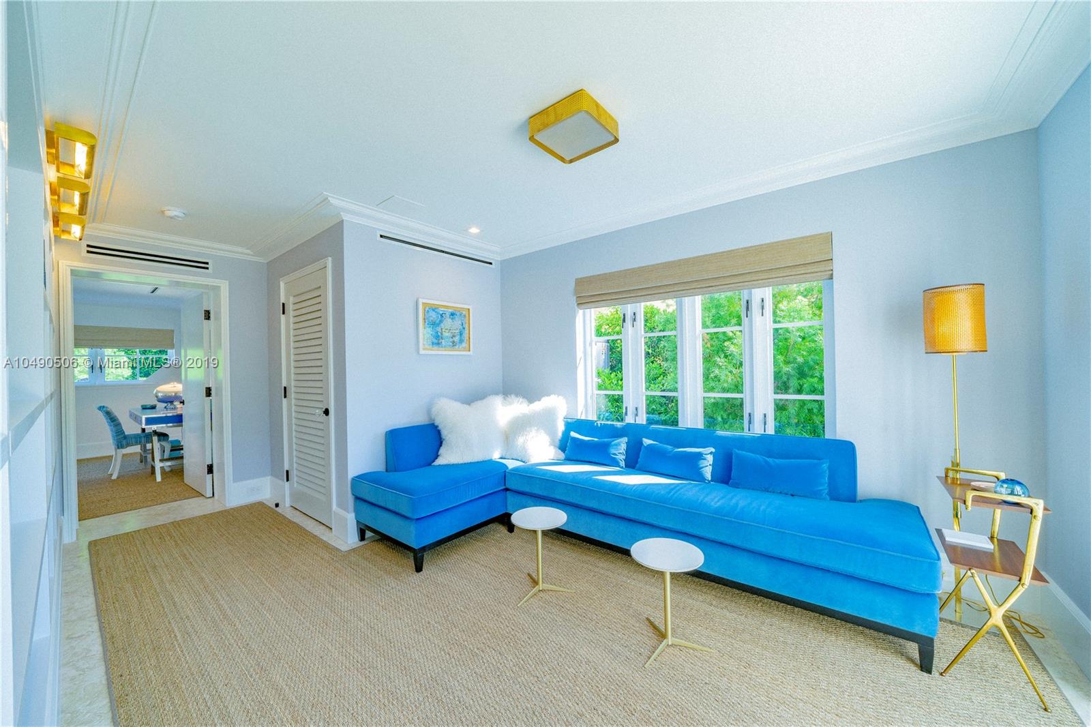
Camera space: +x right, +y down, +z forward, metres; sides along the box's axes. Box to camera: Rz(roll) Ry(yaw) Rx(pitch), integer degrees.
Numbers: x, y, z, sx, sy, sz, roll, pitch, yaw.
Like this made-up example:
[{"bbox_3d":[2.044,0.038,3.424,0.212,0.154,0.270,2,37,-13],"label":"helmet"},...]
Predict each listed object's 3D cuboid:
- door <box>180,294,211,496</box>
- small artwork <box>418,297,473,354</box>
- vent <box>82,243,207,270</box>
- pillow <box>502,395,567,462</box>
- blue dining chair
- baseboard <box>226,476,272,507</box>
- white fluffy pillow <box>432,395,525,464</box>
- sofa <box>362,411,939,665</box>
[{"bbox_3d":[-3.698,0.322,3.862,0.820,2.030,0.045,-1,0,36],"label":"door"},{"bbox_3d":[-0.865,-0.299,3.164,0.035,0.444,0.513,-1,0,43],"label":"small artwork"},{"bbox_3d":[-3.284,-0.879,3.046,0.025,0.097,0.727,-1,0,43],"label":"vent"},{"bbox_3d":[-0.095,0.534,3.000,0.520,0.500,0.220,-1,-15,20],"label":"pillow"},{"bbox_3d":[-5.127,0.936,4.548,0.460,0.870,0.590,-1,0,45],"label":"blue dining chair"},{"bbox_3d":[-2.829,1.217,3.478,0.022,0.210,0.321,-1,0,43],"label":"baseboard"},{"bbox_3d":[-0.598,0.545,3.020,0.580,0.500,0.220,-1,-15,-32],"label":"white fluffy pillow"},{"bbox_3d":[0.286,0.861,2.254,3.060,0.770,1.450,-1,0,38],"label":"sofa"}]

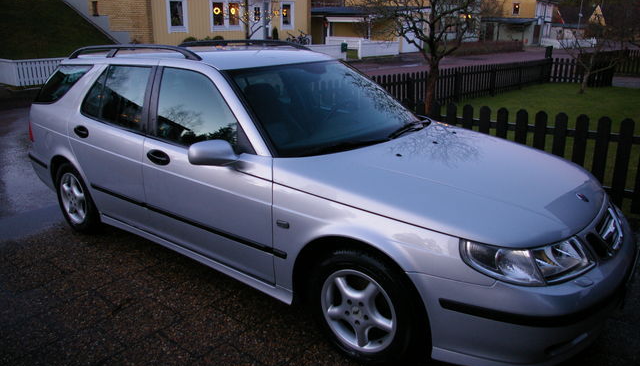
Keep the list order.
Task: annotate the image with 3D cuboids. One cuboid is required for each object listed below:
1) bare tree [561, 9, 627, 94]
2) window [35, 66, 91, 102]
[{"bbox_3d":[7.750,-3.750,13.640,2.000,2.400,1.900,11,20,30],"label":"bare tree"},{"bbox_3d":[-2.121,-0.806,3.893,0.880,0.360,0.080,16,0,41],"label":"window"}]

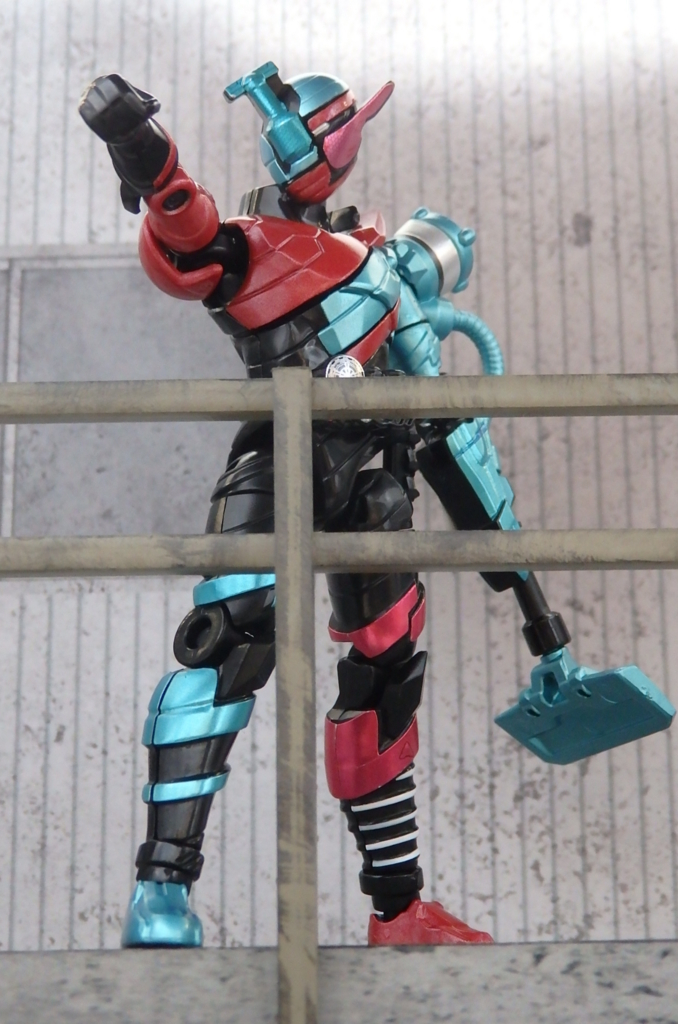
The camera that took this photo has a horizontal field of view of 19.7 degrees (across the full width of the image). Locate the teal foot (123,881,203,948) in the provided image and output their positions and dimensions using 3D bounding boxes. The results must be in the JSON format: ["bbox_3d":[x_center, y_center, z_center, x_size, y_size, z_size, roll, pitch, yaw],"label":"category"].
[{"bbox_3d":[-0.025,0.057,0.277,0.010,0.010,0.021,3,-14,-14],"label":"teal foot"}]

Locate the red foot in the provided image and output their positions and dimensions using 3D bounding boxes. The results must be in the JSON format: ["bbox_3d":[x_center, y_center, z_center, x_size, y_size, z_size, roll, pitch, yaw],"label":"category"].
[{"bbox_3d":[0.014,0.061,0.290,0.020,0.007,0.009,-8,-16,29],"label":"red foot"}]

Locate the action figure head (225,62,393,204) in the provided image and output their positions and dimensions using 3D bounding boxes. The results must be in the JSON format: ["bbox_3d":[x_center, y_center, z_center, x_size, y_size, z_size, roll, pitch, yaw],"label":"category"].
[{"bbox_3d":[-0.005,-0.061,0.317,0.025,0.021,0.019,3,3,-16],"label":"action figure head"}]

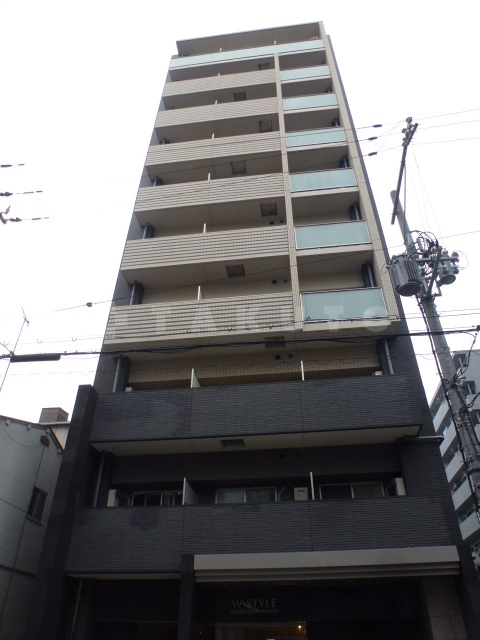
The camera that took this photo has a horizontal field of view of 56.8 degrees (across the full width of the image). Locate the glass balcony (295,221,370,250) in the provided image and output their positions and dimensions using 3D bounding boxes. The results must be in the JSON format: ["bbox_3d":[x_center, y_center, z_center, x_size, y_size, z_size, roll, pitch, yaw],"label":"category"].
[{"bbox_3d":[2.950,-2.707,14.262,2.312,1.042,0.120,-4,-38,6],"label":"glass balcony"}]

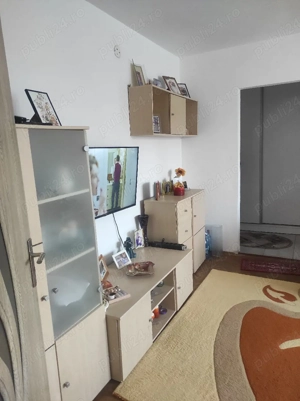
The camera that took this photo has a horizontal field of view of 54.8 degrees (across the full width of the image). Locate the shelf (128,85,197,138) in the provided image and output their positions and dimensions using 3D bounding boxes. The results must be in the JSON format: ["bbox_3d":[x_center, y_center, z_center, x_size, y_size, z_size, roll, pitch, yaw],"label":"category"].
[{"bbox_3d":[0.213,-0.941,3.226,0.246,0.434,1.246,3,12,28],"label":"shelf"}]

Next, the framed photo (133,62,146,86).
[{"bbox_3d":[-0.102,-1.175,2.772,0.025,0.236,0.131,-11,5,33],"label":"framed photo"}]

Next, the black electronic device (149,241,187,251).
[{"bbox_3d":[0.179,0.448,2.905,0.399,0.055,0.065,3,12,28],"label":"black electronic device"}]

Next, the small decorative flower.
[{"bbox_3d":[0.332,-0.306,3.185,0.120,0.115,0.075,-2,11,6],"label":"small decorative flower"}]

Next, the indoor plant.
[{"bbox_3d":[0.330,-0.213,3.214,0.125,0.307,0.116,-2,11,6],"label":"indoor plant"}]

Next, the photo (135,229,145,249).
[{"bbox_3d":[-0.110,0.393,2.947,0.093,0.181,0.025,-10,7,-34],"label":"photo"}]

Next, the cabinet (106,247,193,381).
[{"bbox_3d":[-0.113,0.802,2.451,0.547,0.443,1.260,3,12,28],"label":"cabinet"}]

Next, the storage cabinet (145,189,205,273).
[{"bbox_3d":[0.319,0.381,3.335,0.388,0.901,0.827,3,12,28],"label":"storage cabinet"}]

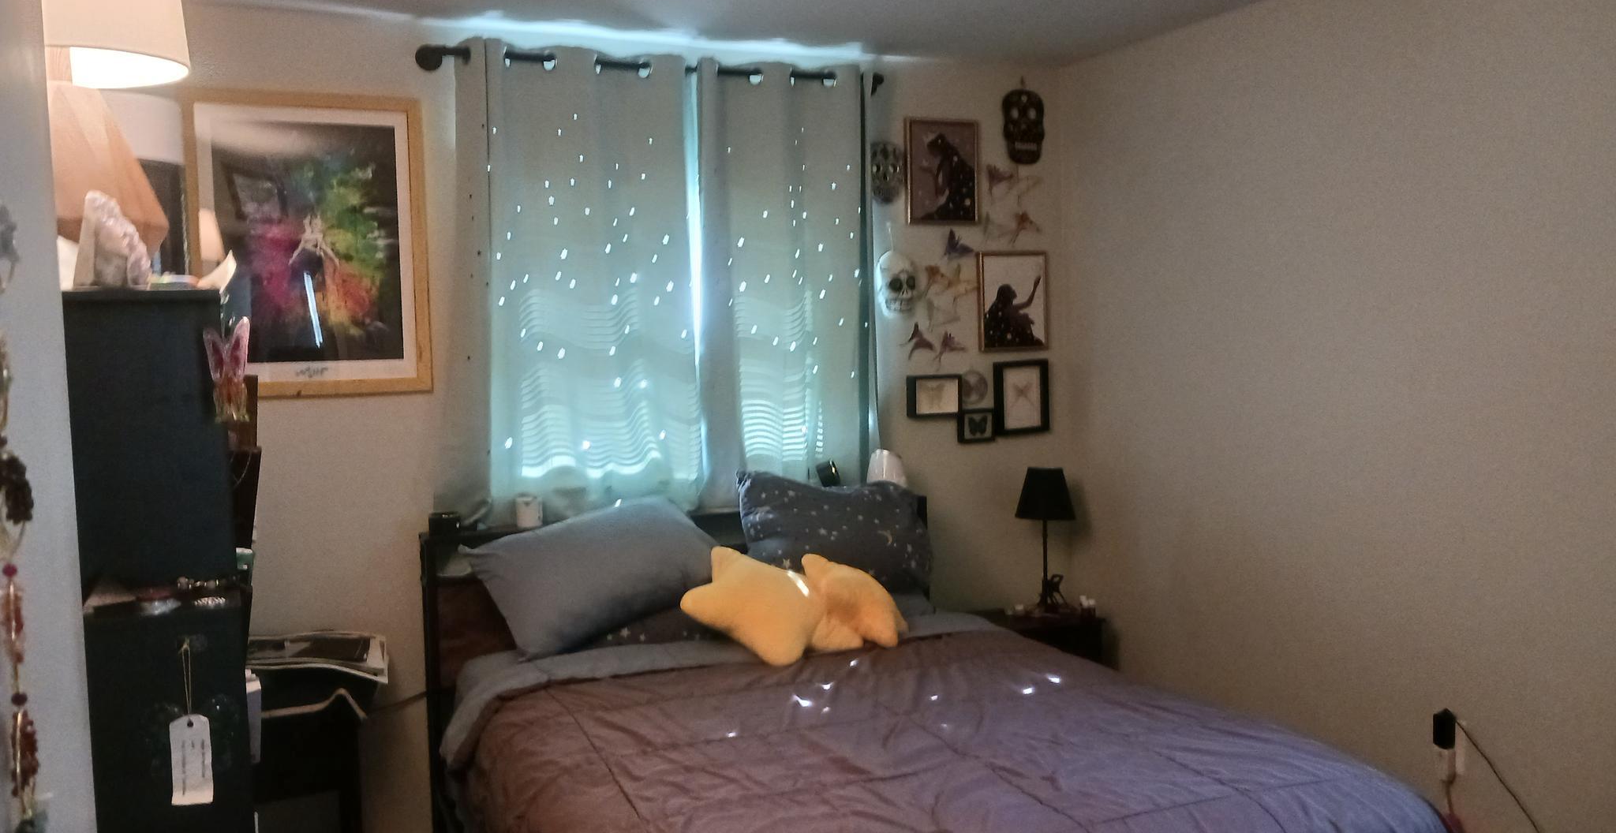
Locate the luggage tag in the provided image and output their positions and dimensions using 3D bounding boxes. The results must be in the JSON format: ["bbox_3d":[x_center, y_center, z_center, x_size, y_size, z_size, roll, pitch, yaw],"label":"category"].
[{"bbox_3d":[-0.986,0.488,2.009,0.062,0.269,0.011,-3,4,-24],"label":"luggage tag"}]

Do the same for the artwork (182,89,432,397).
[{"bbox_3d":[-1.281,-0.441,3.247,0.579,0.774,0.023,-3,4,-24],"label":"artwork"}]

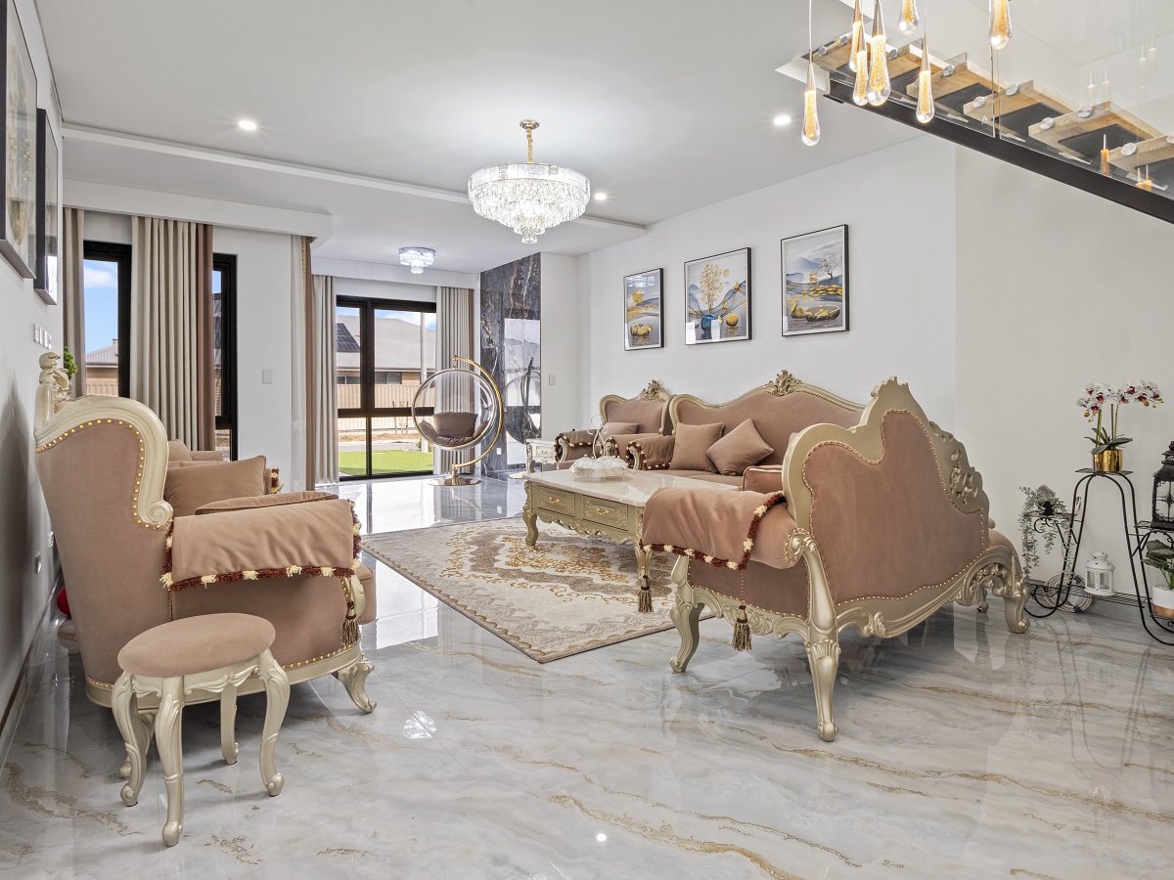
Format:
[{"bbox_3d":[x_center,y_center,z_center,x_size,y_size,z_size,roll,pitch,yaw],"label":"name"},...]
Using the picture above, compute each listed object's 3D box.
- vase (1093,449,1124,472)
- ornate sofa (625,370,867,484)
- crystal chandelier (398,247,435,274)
[{"bbox_3d":[2.303,0.091,2.690,0.128,0.095,0.128,-3,5,-36],"label":"vase"},{"bbox_3d":[1.185,0.124,4.277,0.880,1.220,2.030,-3,5,-37],"label":"ornate sofa"},{"bbox_3d":[-1.819,-1.884,6.478,0.374,0.250,0.374,-3,5,-36],"label":"crystal chandelier"}]

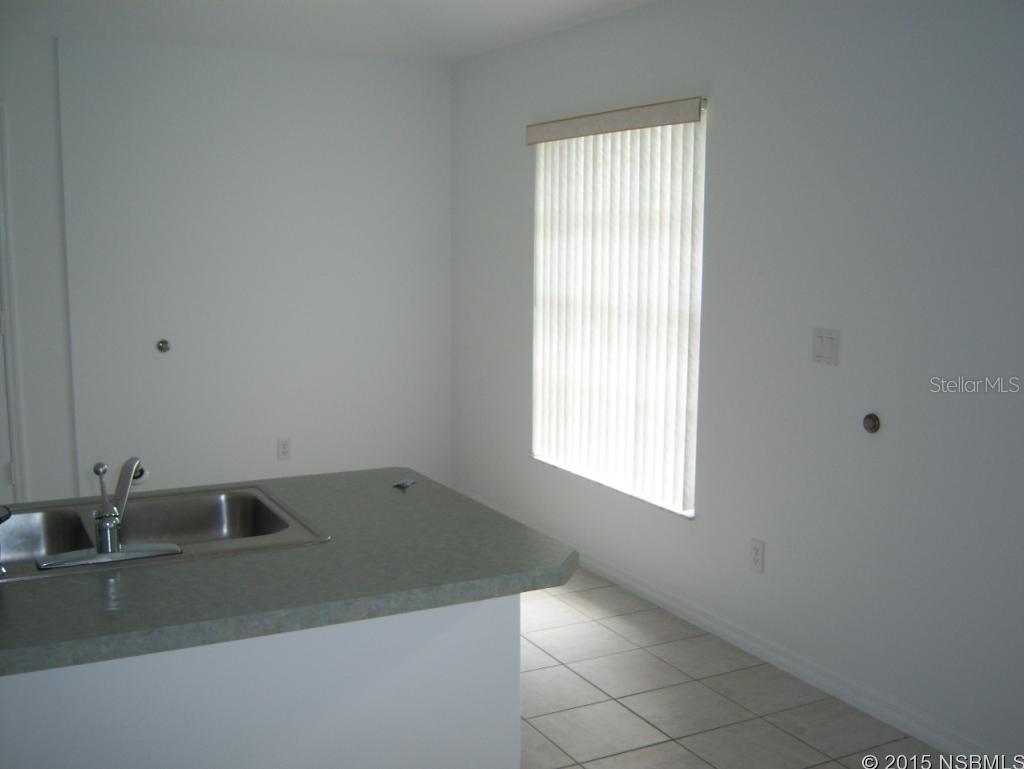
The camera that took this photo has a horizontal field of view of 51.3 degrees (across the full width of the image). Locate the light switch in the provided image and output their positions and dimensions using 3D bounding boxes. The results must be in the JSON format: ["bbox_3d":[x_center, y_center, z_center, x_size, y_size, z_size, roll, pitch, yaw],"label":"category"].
[{"bbox_3d":[1.004,-0.121,3.413,0.011,0.115,0.117,-4,8,-27],"label":"light switch"}]

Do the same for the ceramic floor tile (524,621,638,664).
[{"bbox_3d":[0.255,0.964,3.978,0.328,0.010,0.328,-4,8,-27],"label":"ceramic floor tile"}]

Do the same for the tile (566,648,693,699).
[{"bbox_3d":[0.411,1.018,3.758,0.328,0.010,0.328,-4,8,-27],"label":"tile"}]

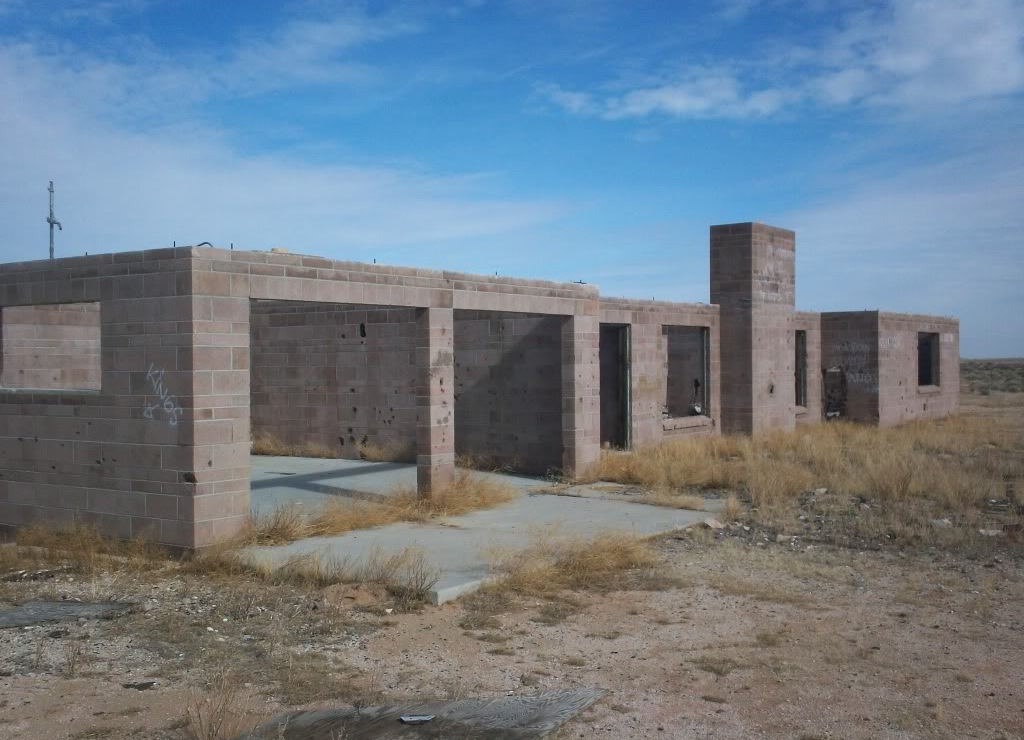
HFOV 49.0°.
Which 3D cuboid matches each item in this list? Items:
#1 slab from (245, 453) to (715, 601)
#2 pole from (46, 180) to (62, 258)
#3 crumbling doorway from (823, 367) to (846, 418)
[{"bbox_3d":[-2.478,1.472,12.771,9.100,0.170,6.200,0,1,35],"label":"slab"},{"bbox_3d":[-6.608,-1.921,16.200,0.120,1.600,0.220,0,1,35],"label":"pole"},{"bbox_3d":[6.001,0.437,20.785,0.460,1.050,0.200,0,1,35],"label":"crumbling doorway"}]

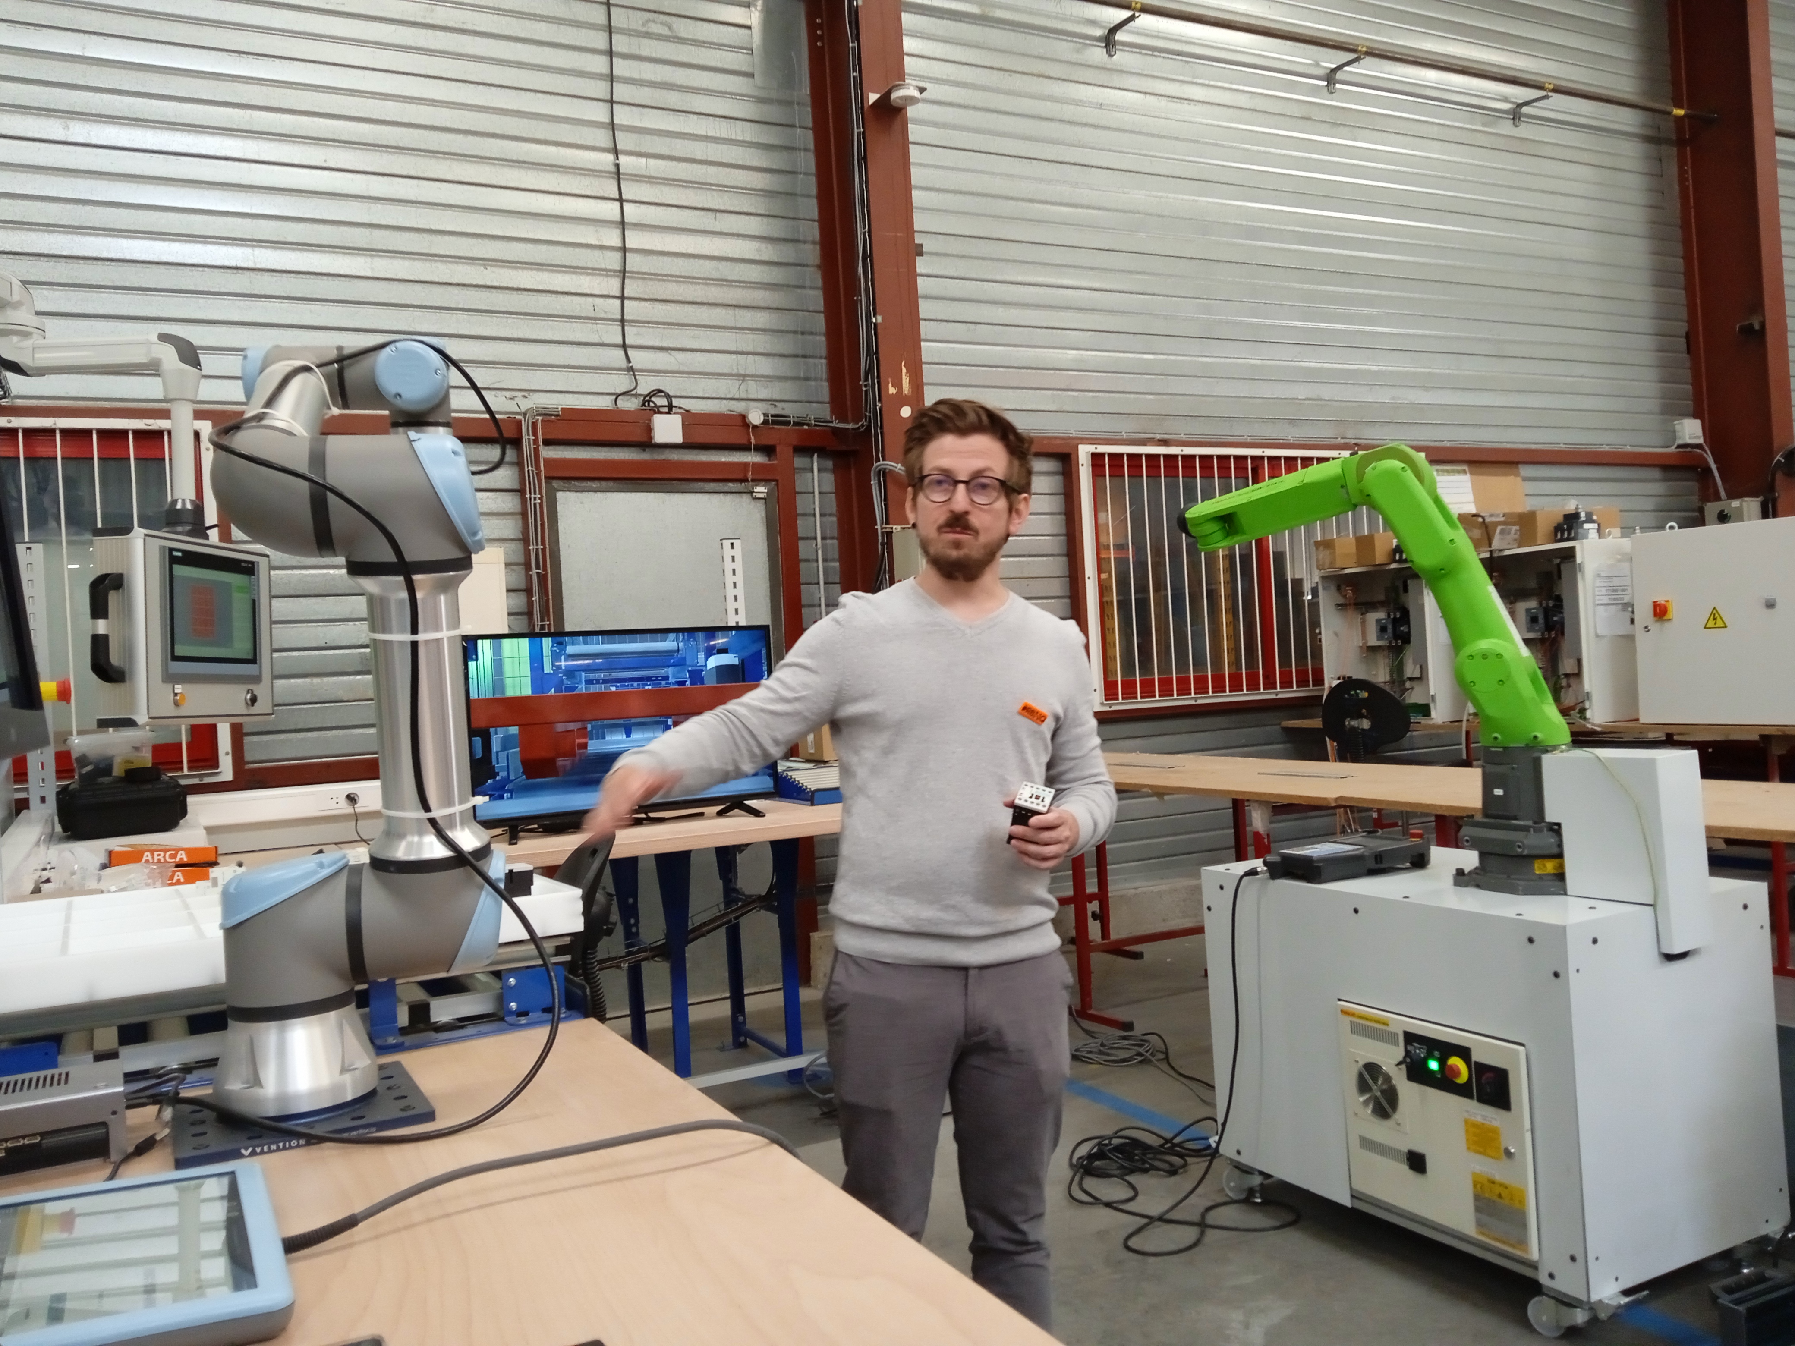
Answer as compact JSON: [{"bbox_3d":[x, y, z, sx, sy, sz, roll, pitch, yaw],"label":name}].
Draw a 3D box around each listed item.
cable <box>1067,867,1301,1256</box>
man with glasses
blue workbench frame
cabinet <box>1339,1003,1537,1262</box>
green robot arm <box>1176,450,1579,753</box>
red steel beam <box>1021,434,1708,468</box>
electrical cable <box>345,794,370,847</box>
[{"bbox_3d":[0.653,0.871,3.570,0.500,0.810,0.780,-3,0,0],"label":"cable"},{"bbox_3d":[0.006,0.461,1.930,0.660,1.700,0.620,-3,0,-5],"label":"man with glasses"},{"bbox_3d":[-0.633,0.955,4.881,0.520,0.790,0.620,-3,0,-26],"label":"blue workbench frame"},{"bbox_3d":[1.181,0.892,2.958,0.280,0.400,0.470,-3,0,-28],"label":"cabinet"},{"bbox_3d":[1.017,-0.160,3.167,0.800,0.660,0.200,-3,0,29],"label":"green robot arm"},{"bbox_3d":[2.491,-1.149,7.580,5.100,0.100,0.110,-3,0,-26],"label":"red steel beam"},{"bbox_3d":[-1.447,0.395,3.902,0.075,0.145,0.060,-3,0,-26],"label":"electrical cable"}]

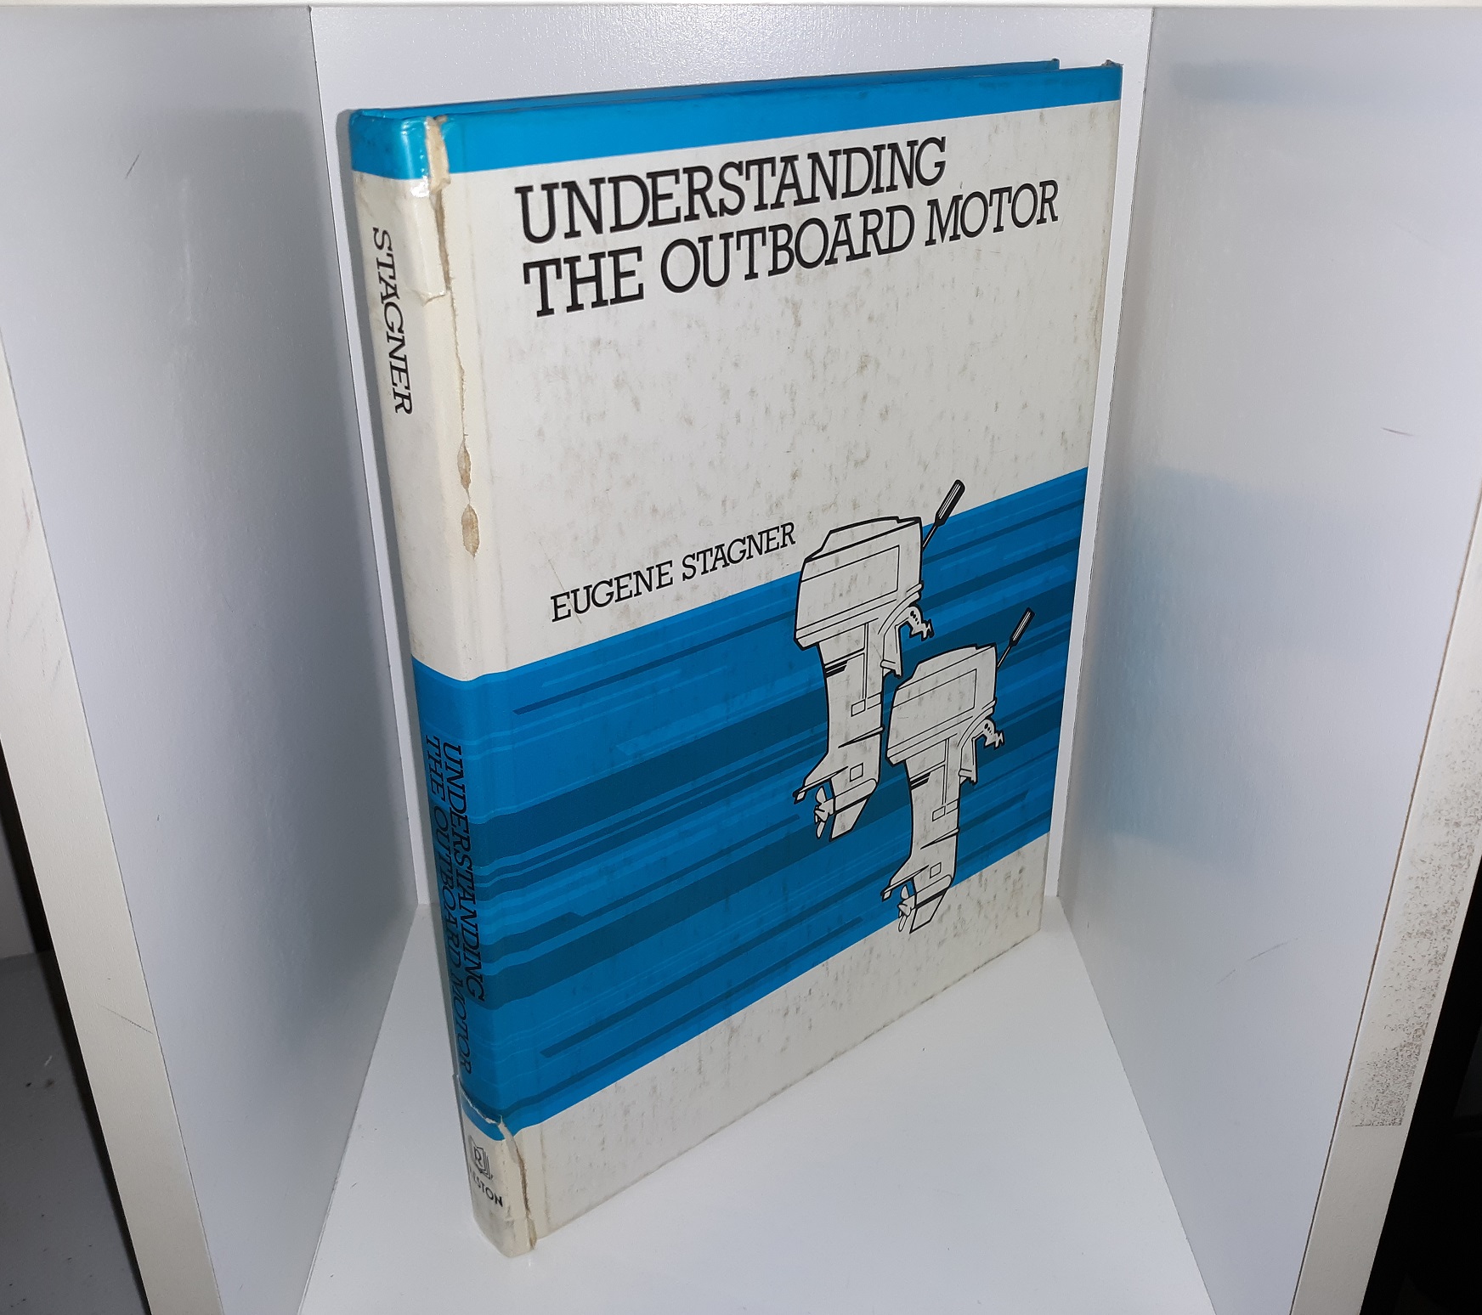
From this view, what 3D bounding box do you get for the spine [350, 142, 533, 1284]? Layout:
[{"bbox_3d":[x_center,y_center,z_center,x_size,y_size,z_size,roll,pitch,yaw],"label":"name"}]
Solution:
[{"bbox_3d":[-0.054,0.023,0.280,0.009,0.244,0.018,-21,32,-36],"label":"spine"}]

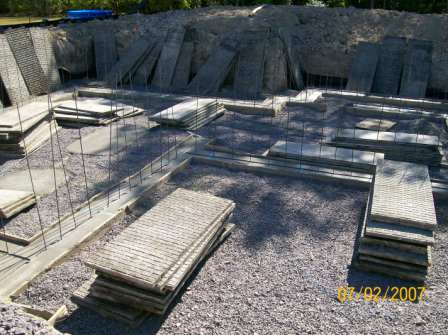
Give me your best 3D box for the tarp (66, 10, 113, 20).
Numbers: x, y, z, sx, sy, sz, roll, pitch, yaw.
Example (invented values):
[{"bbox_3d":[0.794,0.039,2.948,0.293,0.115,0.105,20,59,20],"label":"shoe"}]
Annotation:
[{"bbox_3d":[-6.778,-7.641,23.365,2.300,0.450,1.600,-6,21,-14],"label":"tarp"}]

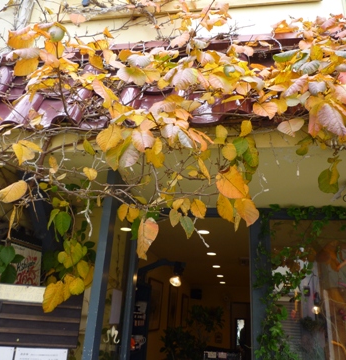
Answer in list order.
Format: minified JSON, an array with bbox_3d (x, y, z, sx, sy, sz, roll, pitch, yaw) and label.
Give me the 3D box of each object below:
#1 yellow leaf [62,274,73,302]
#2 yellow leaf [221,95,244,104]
[{"bbox_3d":[-0.507,0.519,1.660,0.070,0.124,0.040,5,-22,-2],"label":"yellow leaf"},{"bbox_3d":[0.279,-0.375,1.620,0.100,0.030,0.050,2,-19,5],"label":"yellow leaf"}]

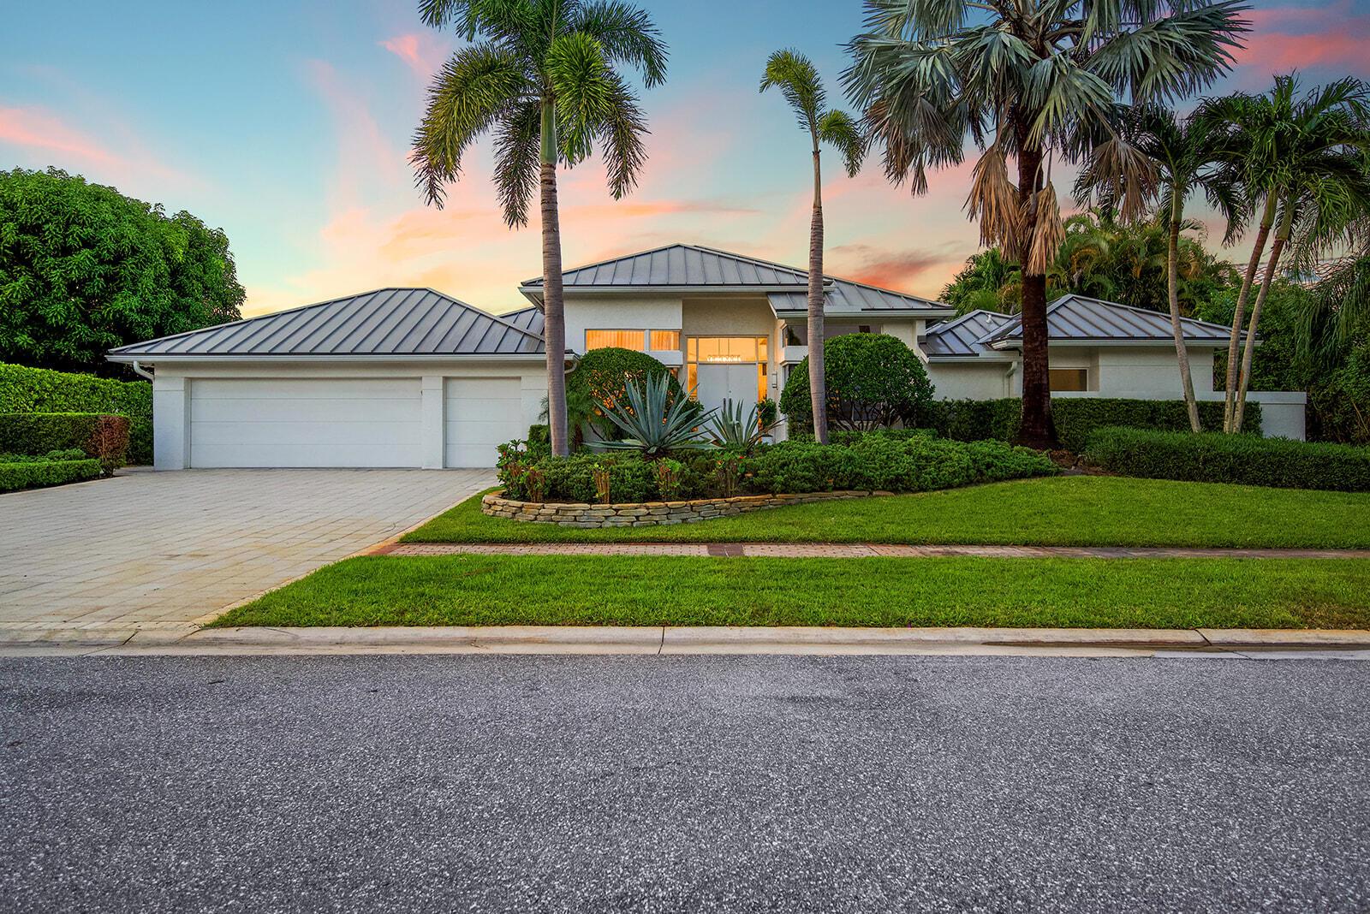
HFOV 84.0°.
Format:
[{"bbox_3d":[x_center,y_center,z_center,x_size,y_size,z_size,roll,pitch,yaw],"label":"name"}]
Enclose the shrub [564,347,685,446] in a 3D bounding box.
[{"bbox_3d":[-1.224,-1.200,16.900,3.000,2.500,2.800,0,1,0],"label":"shrub"}]

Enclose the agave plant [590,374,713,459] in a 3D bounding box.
[{"bbox_3d":[-0.531,-0.624,12.000,2.000,1.370,1.900,0,1,0],"label":"agave plant"}]

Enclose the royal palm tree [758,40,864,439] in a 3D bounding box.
[{"bbox_3d":[2.335,-3.685,13.900,1.930,7.500,1.800,0,1,0],"label":"royal palm tree"}]

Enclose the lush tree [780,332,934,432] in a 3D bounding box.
[{"bbox_3d":[3.587,-1.255,15.800,3.100,2.600,2.900,0,1,0],"label":"lush tree"}]

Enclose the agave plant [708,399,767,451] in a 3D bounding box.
[{"bbox_3d":[0.916,-0.526,12.900,1.150,0.950,1.100,0,1,0],"label":"agave plant"}]

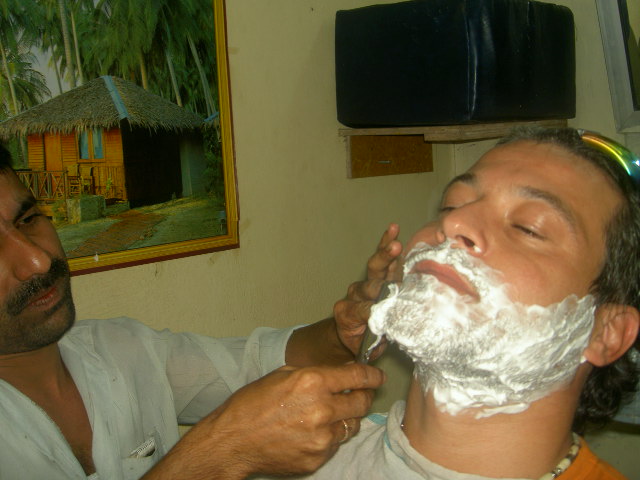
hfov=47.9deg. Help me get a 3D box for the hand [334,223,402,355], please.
[{"bbox_3d":[0.051,0.049,0.730,0.065,0.140,0.085,21,-5,-12],"label":"hand"}]

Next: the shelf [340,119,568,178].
[{"bbox_3d":[0.290,-0.211,1.680,0.540,0.105,0.200,-5,6,-19],"label":"shelf"}]

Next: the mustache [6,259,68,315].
[{"bbox_3d":[-0.249,0.043,0.635,0.070,0.028,0.025,-33,29,-24],"label":"mustache"}]

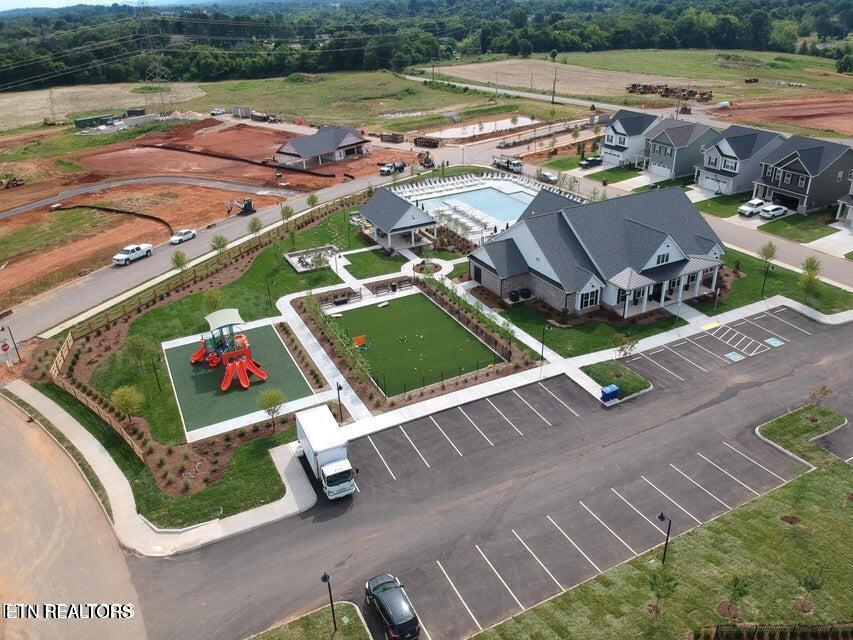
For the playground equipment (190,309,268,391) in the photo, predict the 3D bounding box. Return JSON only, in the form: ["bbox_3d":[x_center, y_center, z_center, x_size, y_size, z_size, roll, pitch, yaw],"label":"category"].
[{"bbox_3d":[-19.215,2.785,58.520,6.100,4.600,8.500,-14,29,-22],"label":"playground equipment"}]

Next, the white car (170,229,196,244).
[{"bbox_3d":[-37.743,-12.895,95.749,1.820,1.460,4.700,10,29,23],"label":"white car"}]

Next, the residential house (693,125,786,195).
[{"bbox_3d":[57.278,-29.458,112.014,16.100,9.100,10.700,-14,29,-22],"label":"residential house"}]

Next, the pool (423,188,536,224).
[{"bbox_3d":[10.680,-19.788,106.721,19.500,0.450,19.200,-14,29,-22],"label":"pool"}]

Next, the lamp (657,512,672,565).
[{"bbox_3d":[13.960,12.889,36.520,0.420,3.750,0.920,-14,29,-22],"label":"lamp"}]

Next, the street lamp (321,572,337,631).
[{"bbox_3d":[-5.207,15.192,33.278,0.420,3.850,0.880,-14,29,-22],"label":"street lamp"}]

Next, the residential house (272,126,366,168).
[{"bbox_3d":[-25.916,-43.114,152.823,12.800,6.000,23.000,19,33,37],"label":"residential house"}]

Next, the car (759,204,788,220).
[{"bbox_3d":[53.439,-16.546,94.883,4.600,1.620,1.850,-16,30,-26],"label":"car"}]

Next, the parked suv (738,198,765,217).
[{"bbox_3d":[53.768,-18.479,101.277,4.700,1.700,1.900,-14,28,-24],"label":"parked suv"}]

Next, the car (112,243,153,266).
[{"bbox_3d":[-42.302,-9.501,88.825,2.050,1.950,5.850,11,28,25],"label":"car"}]

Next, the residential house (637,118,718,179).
[{"bbox_3d":[51.210,-35.456,125.563,14.500,9.100,12.600,-14,28,-23],"label":"residential house"}]

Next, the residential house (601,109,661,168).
[{"bbox_3d":[45.316,-40.079,134.137,16.000,9.100,10.700,-14,29,-22],"label":"residential house"}]

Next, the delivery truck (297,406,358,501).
[{"bbox_3d":[-7.248,9.579,44.518,2.450,3.400,6.650,-14,28,-23],"label":"delivery truck"}]

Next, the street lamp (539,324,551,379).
[{"bbox_3d":[10.888,2.602,56.918,0.400,3.900,1.000,-14,28,-23],"label":"street lamp"}]

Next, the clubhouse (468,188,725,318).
[{"bbox_3d":[20.177,-9.838,75.659,28.400,8.900,25.400,-14,28,-23],"label":"clubhouse"}]

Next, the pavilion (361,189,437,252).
[{"bbox_3d":[-4.584,-16.092,94.571,8.400,6.100,12.300,-14,28,-23],"label":"pavilion"}]

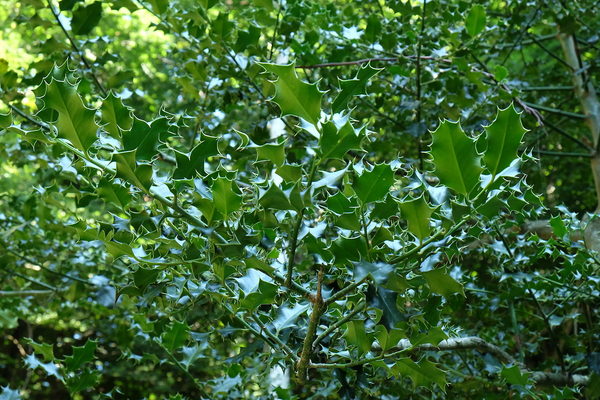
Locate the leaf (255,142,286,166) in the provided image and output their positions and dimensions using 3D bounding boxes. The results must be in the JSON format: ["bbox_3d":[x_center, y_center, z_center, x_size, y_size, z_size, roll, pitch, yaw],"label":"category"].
[{"bbox_3d":[-0.030,-0.046,0.920,0.035,0.042,0.018,-36,45,0],"label":"leaf"}]

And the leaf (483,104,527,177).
[{"bbox_3d":[0.195,-0.057,0.860,0.040,0.072,0.018,14,16,12],"label":"leaf"}]

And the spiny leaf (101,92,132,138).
[{"bbox_3d":[-0.183,-0.085,0.900,0.034,0.053,0.018,-12,23,-10],"label":"spiny leaf"}]

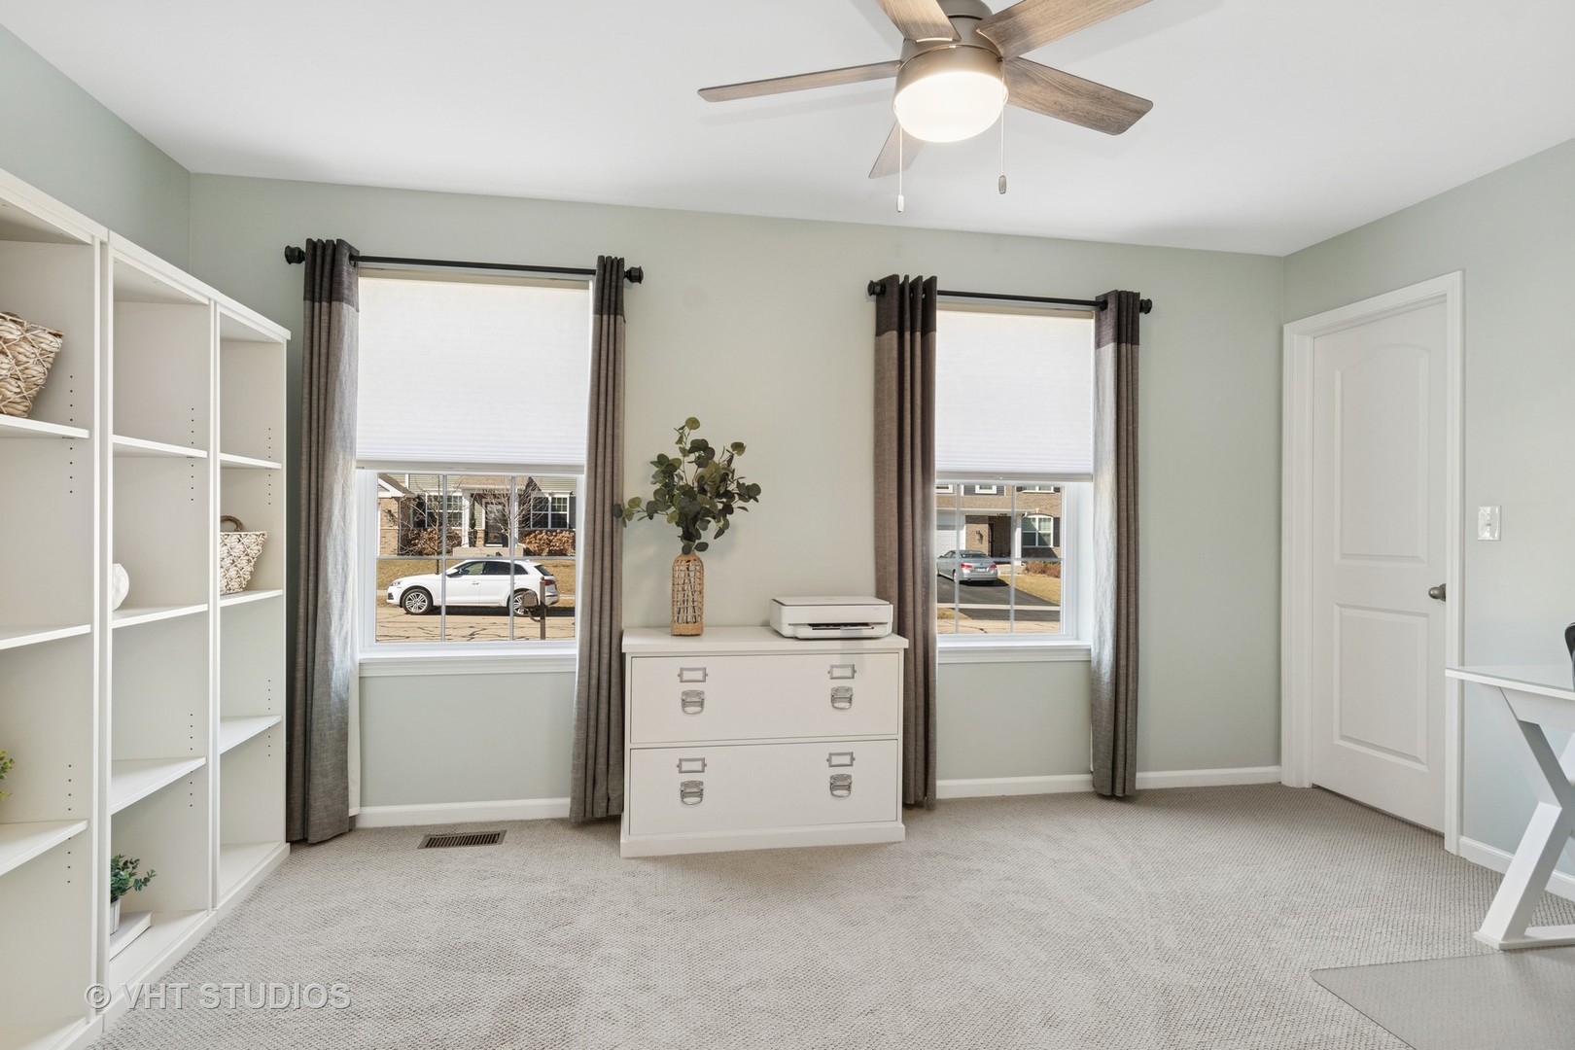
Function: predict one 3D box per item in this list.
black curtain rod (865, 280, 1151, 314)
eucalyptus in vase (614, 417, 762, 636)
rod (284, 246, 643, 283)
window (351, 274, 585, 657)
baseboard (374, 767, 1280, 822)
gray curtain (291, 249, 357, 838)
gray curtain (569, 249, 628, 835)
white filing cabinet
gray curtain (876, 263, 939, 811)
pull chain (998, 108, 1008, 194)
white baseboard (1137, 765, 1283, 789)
[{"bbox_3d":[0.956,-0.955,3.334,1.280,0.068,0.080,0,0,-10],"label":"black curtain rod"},{"bbox_3d":[-0.371,0.003,2.981,0.550,0.825,0.400,0,0,-10],"label":"eucalyptus in vase"},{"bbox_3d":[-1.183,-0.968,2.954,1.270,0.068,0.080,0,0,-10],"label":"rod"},{"bbox_3d":[-1.222,-0.242,3.084,0.920,1.450,0.110,0,0,-10],"label":"window"},{"bbox_3d":[0.284,1.131,3.305,4.049,0.079,0.018,0,0,-10],"label":"baseboard"},{"bbox_3d":[-1.703,0.059,2.888,0.188,2.158,0.110,0,0,-10],"label":"gray curtain"},{"bbox_3d":[-0.731,0.055,3.055,0.189,2.142,0.110,0,0,-10],"label":"gray curtain"},{"bbox_3d":[-0.100,0.794,3.035,1.040,0.747,0.401,0,0,-10],"label":"white filing cabinet"},{"bbox_3d":[0.481,0.070,3.234,0.270,2.145,0.140,0,0,-10],"label":"gray curtain"},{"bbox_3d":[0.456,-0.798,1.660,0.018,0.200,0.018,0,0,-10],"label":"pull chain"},{"bbox_3d":[1.925,1.147,3.582,0.740,0.080,0.018,0,0,-10],"label":"white baseboard"}]

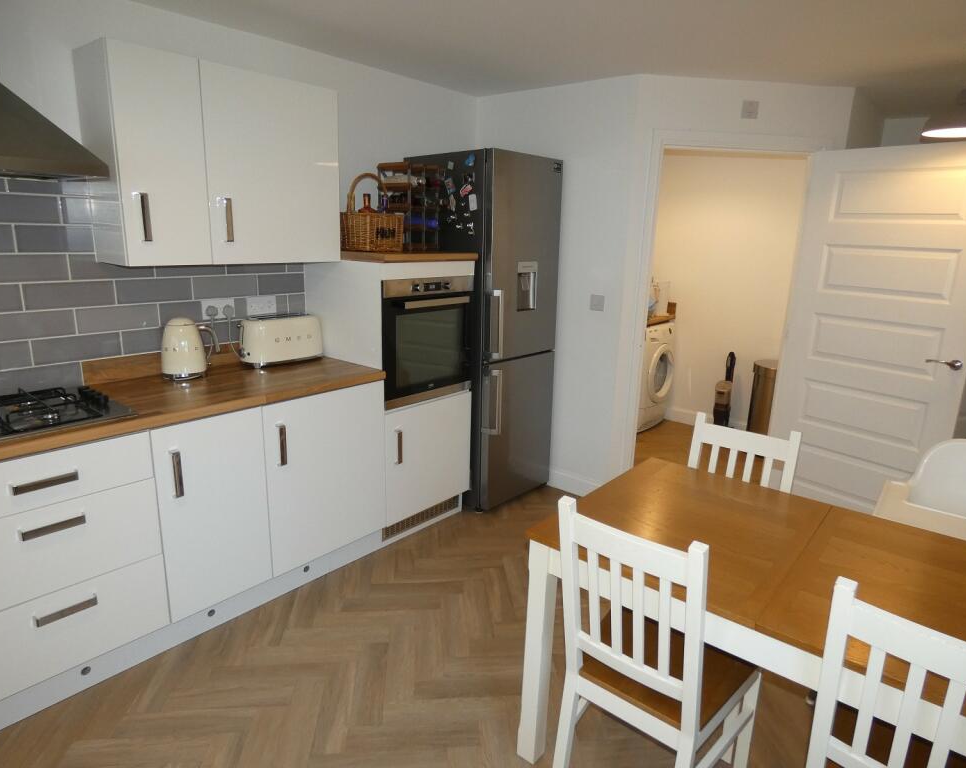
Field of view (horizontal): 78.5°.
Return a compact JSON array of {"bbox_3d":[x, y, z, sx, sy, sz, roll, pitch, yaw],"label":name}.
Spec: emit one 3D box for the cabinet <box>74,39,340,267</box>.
[{"bbox_3d":[-1.047,-0.865,2.412,0.350,0.726,0.895,13,18,39],"label":"cabinet"}]

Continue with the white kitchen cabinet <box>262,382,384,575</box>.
[{"bbox_3d":[-0.864,0.342,2.728,0.600,0.726,0.602,13,18,39],"label":"white kitchen cabinet"}]

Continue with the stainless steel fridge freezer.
[{"bbox_3d":[-0.003,-0.310,3.535,0.715,1.935,0.593,13,18,39],"label":"stainless steel fridge freezer"}]

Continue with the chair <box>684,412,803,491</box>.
[{"bbox_3d":[0.770,0.606,1.982,0.420,0.920,0.440,13,18,39],"label":"chair"}]

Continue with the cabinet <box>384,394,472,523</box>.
[{"bbox_3d":[-0.474,0.318,3.195,0.600,0.570,0.605,13,18,39],"label":"cabinet"}]

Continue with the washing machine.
[{"bbox_3d":[1.231,-0.090,5.041,0.575,0.855,0.600,13,18,39],"label":"washing machine"}]

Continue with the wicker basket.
[{"bbox_3d":[-0.555,-0.834,2.896,0.250,0.370,0.225,13,18,39],"label":"wicker basket"}]

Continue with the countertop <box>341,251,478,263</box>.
[{"bbox_3d":[-0.459,-0.641,2.973,0.615,0.037,0.625,13,18,39],"label":"countertop"}]

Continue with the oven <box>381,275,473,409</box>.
[{"bbox_3d":[-0.438,-0.256,3.035,0.580,0.595,0.605,13,18,39],"label":"oven"}]

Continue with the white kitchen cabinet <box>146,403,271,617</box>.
[{"bbox_3d":[-1.188,0.424,2.358,0.600,0.726,0.397,13,18,39],"label":"white kitchen cabinet"}]

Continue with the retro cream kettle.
[{"bbox_3d":[-1.235,-0.148,2.493,0.228,0.245,0.172,-4,15,-22],"label":"retro cream kettle"}]

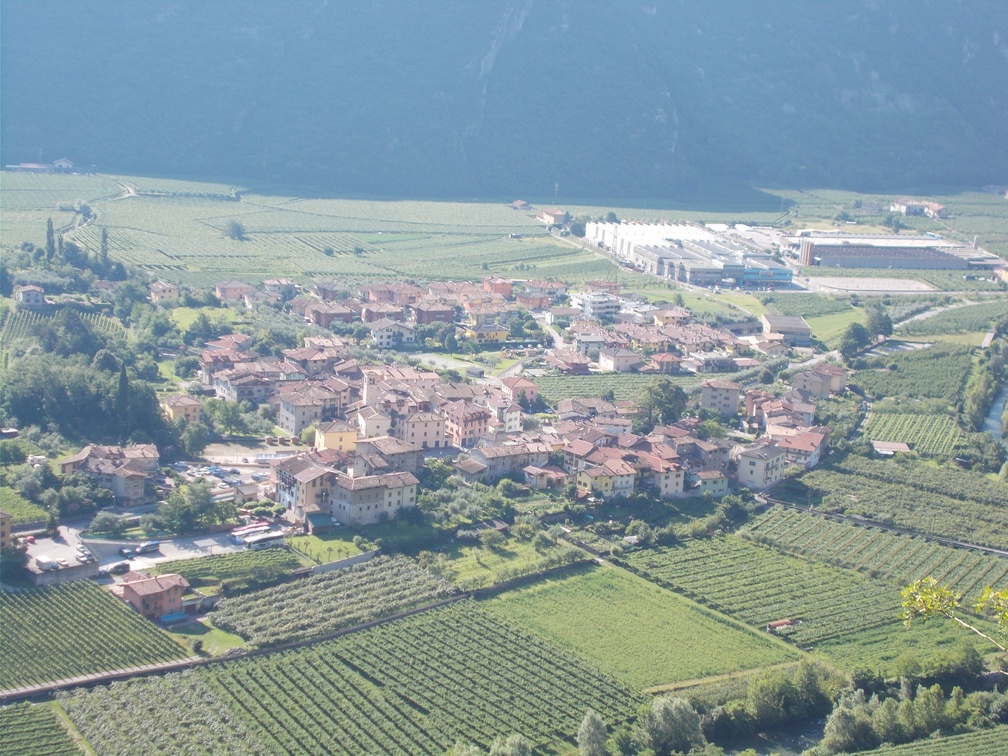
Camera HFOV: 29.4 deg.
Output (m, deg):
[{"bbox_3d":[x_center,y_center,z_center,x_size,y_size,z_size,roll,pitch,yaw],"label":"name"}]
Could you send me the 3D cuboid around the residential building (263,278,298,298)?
[{"bbox_3d":[-111.255,-44.459,952.170,14.914,8.846,9.743,-1,15,-18],"label":"residential building"}]

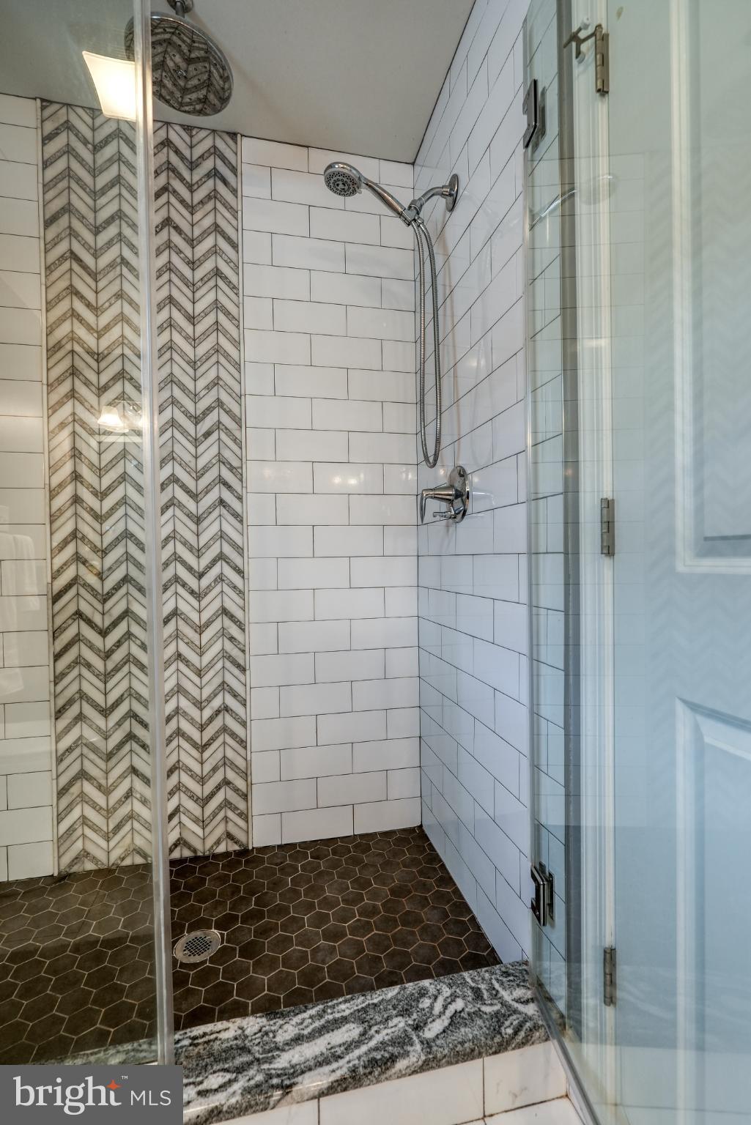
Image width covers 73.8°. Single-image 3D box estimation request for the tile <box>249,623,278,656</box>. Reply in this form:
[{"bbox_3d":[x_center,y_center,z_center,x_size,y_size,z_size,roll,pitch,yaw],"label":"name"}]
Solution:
[{"bbox_3d":[-0.374,0.256,1.684,0.089,0.106,0.010,-1,1,-12],"label":"tile"}]

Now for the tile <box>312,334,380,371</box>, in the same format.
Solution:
[{"bbox_3d":[-0.097,-0.702,1.677,0.238,0.103,0.009,-1,1,-12],"label":"tile"}]

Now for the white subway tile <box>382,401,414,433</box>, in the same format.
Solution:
[{"bbox_3d":[0.085,-0.511,1.776,0.119,0.106,0.010,-1,1,-12],"label":"white subway tile"}]

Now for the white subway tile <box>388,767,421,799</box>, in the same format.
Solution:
[{"bbox_3d":[0.098,0.765,1.735,0.117,0.103,0.009,-1,1,-12],"label":"white subway tile"}]

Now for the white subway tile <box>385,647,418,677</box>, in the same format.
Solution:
[{"bbox_3d":[0.096,0.357,1.786,0.119,0.106,0.010,-1,1,-12],"label":"white subway tile"}]

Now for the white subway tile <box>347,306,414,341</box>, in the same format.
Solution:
[{"bbox_3d":[0.021,-0.824,1.737,0.243,0.105,0.010,-1,1,-13],"label":"white subway tile"}]

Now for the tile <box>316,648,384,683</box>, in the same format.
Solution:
[{"bbox_3d":[-0.083,0.348,1.692,0.238,0.103,0.009,-1,1,-12],"label":"tile"}]

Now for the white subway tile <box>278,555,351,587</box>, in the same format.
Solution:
[{"bbox_3d":[-0.207,0.036,1.694,0.242,0.105,0.010,-1,1,-13],"label":"white subway tile"}]

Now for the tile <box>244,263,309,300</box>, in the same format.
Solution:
[{"bbox_3d":[-0.324,-0.926,1.659,0.212,0.105,0.010,-1,1,-13],"label":"tile"}]

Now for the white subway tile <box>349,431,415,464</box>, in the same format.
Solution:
[{"bbox_3d":[0.027,-0.410,1.805,0.250,0.109,0.010,-1,1,-12],"label":"white subway tile"}]

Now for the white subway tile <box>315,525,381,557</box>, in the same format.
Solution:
[{"bbox_3d":[-0.092,-0.075,1.783,0.252,0.109,0.010,-1,1,-12],"label":"white subway tile"}]

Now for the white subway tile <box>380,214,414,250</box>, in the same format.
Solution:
[{"bbox_3d":[0.080,-1.188,1.808,0.123,0.109,0.010,-1,1,-12],"label":"white subway tile"}]

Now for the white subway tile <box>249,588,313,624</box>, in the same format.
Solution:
[{"bbox_3d":[-0.313,0.145,1.687,0.214,0.106,0.009,-1,1,-12],"label":"white subway tile"}]

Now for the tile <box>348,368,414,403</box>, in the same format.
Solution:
[{"bbox_3d":[0.024,-0.610,1.740,0.243,0.105,0.010,-1,1,-13],"label":"tile"}]

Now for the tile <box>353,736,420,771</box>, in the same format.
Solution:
[{"bbox_3d":[0.040,0.680,1.767,0.245,0.106,0.009,-1,1,-12],"label":"tile"}]

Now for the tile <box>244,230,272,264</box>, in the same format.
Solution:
[{"bbox_3d":[-0.385,-1.032,1.644,0.091,0.105,0.010,-1,1,-13],"label":"tile"}]

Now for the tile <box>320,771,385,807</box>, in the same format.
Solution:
[{"bbox_3d":[-0.081,0.813,1.794,0.252,0.109,0.010,-1,1,-12],"label":"tile"}]

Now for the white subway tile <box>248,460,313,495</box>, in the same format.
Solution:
[{"bbox_3d":[-0.311,-0.279,1.637,0.208,0.103,0.009,-1,1,-12],"label":"white subway tile"}]

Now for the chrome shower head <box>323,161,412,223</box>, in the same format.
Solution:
[{"bbox_3d":[-0.011,-1.018,1.407,0.262,0.082,0.104,16,-3,-12],"label":"chrome shower head"}]

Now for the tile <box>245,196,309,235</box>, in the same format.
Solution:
[{"bbox_3d":[-0.330,-1.156,1.681,0.213,0.106,0.010,-1,1,-12],"label":"tile"}]

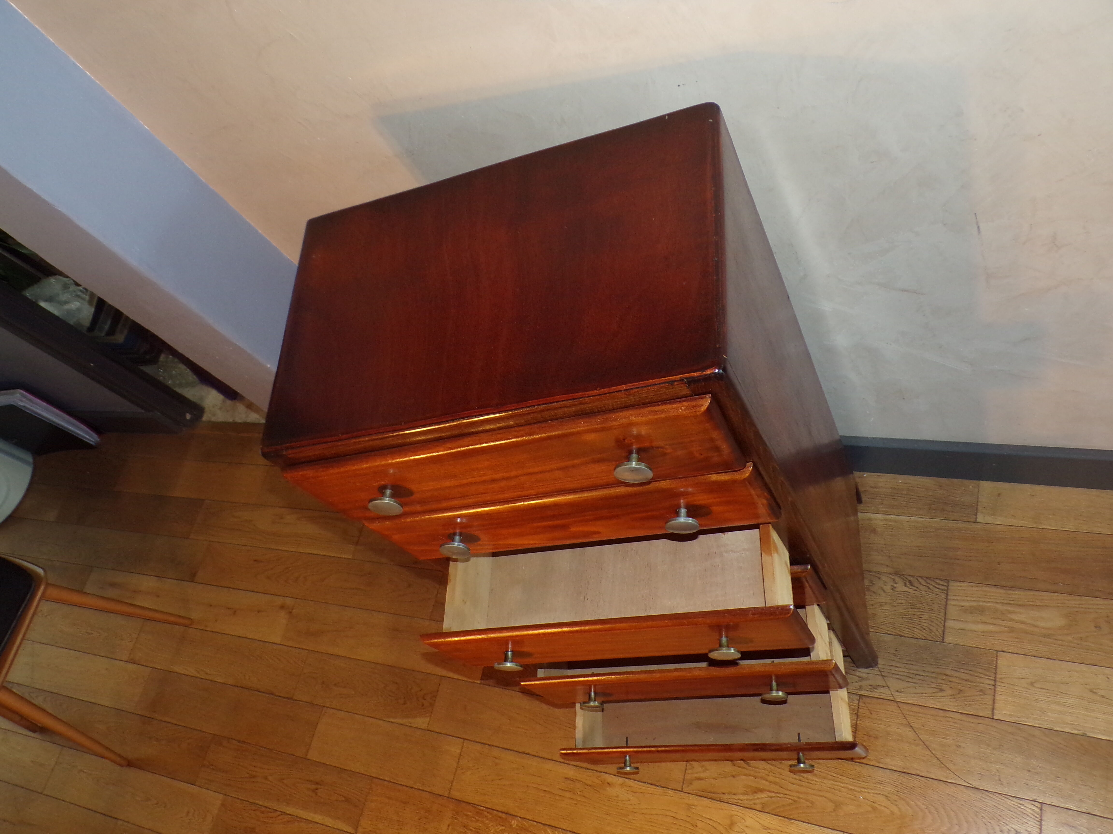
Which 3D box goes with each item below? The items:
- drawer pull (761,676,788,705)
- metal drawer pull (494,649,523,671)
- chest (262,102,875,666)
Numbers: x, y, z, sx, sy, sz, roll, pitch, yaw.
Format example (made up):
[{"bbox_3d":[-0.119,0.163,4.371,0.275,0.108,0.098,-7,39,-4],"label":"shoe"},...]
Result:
[{"bbox_3d":[0.309,0.389,1.272,0.036,0.036,0.023,-10,60,22],"label":"drawer pull"},{"bbox_3d":[-0.061,0.306,1.139,0.036,0.036,0.023,-10,60,22],"label":"metal drawer pull"},{"bbox_3d":[0.150,0.114,1.366,0.495,1.122,0.326,-10,60,22],"label":"chest"}]

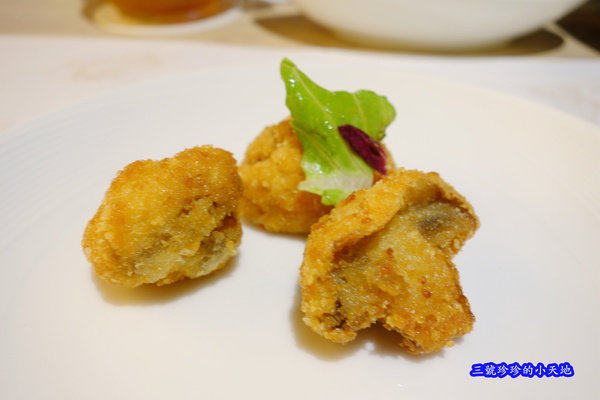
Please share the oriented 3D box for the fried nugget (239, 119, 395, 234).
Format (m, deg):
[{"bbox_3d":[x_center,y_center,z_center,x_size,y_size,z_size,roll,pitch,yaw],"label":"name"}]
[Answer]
[{"bbox_3d":[0.006,-0.010,0.175,0.057,0.034,0.048,0,38,0],"label":"fried nugget"}]

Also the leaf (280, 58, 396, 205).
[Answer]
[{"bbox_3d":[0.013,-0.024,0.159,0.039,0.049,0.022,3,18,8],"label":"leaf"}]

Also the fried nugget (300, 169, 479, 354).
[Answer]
[{"bbox_3d":[0.023,0.017,0.128,0.045,0.049,0.041,-3,38,-5],"label":"fried nugget"}]

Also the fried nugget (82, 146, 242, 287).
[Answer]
[{"bbox_3d":[-0.043,0.005,0.152,0.048,0.039,0.041,-9,38,-11],"label":"fried nugget"}]

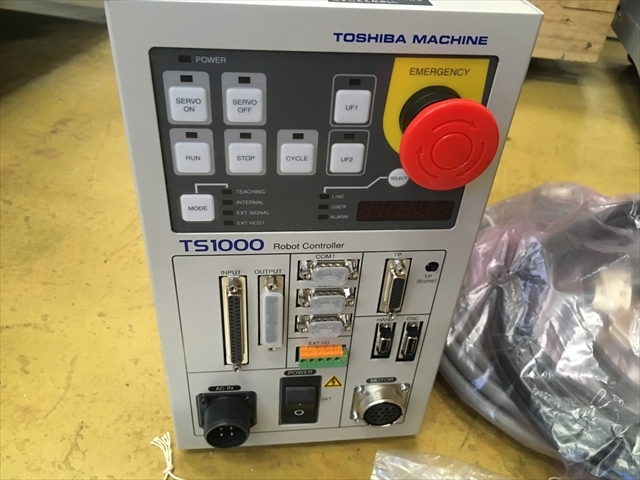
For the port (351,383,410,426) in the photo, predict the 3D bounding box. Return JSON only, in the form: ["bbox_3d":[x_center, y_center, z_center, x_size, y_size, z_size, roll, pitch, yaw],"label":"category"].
[{"bbox_3d":[0.039,0.109,0.349,0.036,0.036,0.013,-1,37,-7],"label":"port"}]

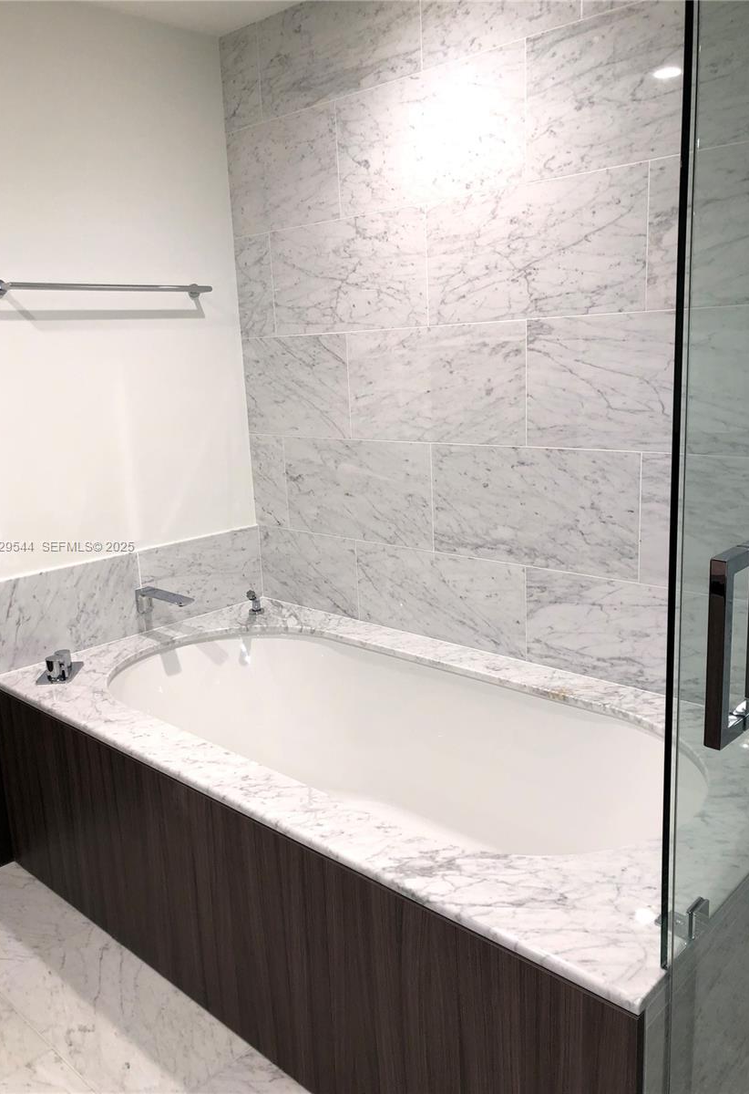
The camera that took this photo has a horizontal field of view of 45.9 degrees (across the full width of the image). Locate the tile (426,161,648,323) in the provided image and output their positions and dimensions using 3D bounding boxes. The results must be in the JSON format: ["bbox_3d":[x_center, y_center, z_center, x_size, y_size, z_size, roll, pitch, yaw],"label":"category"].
[{"bbox_3d":[0.363,-0.693,2.089,0.609,0.305,0.012,9,17,42],"label":"tile"}]

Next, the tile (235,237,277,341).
[{"bbox_3d":[-0.366,-0.808,2.760,0.164,0.305,0.012,9,17,42],"label":"tile"}]

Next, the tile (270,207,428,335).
[{"bbox_3d":[-0.083,-0.763,2.499,0.611,0.305,0.012,9,17,42],"label":"tile"}]

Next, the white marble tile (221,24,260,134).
[{"bbox_3d":[-0.391,-1.388,2.630,0.170,0.266,0.012,9,17,42],"label":"white marble tile"}]

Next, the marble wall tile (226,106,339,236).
[{"bbox_3d":[-0.266,-1.090,2.583,0.464,0.303,0.010,9,17,42],"label":"marble wall tile"}]

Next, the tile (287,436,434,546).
[{"bbox_3d":[-0.058,-0.169,2.633,0.605,0.303,0.012,9,17,42],"label":"tile"}]

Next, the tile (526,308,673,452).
[{"bbox_3d":[0.595,-0.361,1.950,0.603,0.303,0.010,9,17,42],"label":"tile"}]

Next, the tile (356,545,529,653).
[{"bbox_3d":[0.176,0.137,2.490,0.604,0.254,0.012,9,17,42],"label":"tile"}]

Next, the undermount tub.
[{"bbox_3d":[-0.004,0.591,2.139,1.680,0.455,0.780,9,17,42],"label":"undermount tub"}]

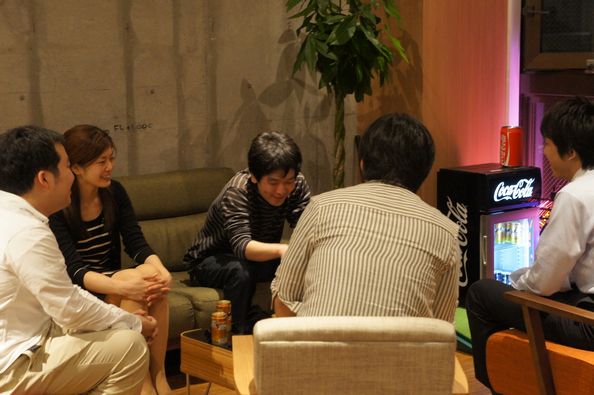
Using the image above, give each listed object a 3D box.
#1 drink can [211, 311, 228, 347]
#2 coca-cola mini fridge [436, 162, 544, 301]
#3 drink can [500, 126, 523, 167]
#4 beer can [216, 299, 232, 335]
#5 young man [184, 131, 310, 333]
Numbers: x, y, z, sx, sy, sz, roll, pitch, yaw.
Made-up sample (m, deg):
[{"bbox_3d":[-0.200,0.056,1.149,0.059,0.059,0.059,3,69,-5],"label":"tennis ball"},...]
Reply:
[{"bbox_3d":[-0.264,0.447,4.617,0.053,0.104,0.053,0,7,0],"label":"drink can"},{"bbox_3d":[0.970,0.195,6.842,0.435,0.681,0.319,-7,10,-43],"label":"coca-cola mini fridge"},{"bbox_3d":[1.101,-0.258,6.921,0.103,0.196,0.103,0,7,0],"label":"drink can"},{"bbox_3d":[-0.259,0.425,4.793,0.053,0.104,0.053,0,7,0],"label":"beer can"},{"bbox_3d":[-0.190,0.255,5.323,0.520,1.040,0.720,-7,10,-44],"label":"young man"}]

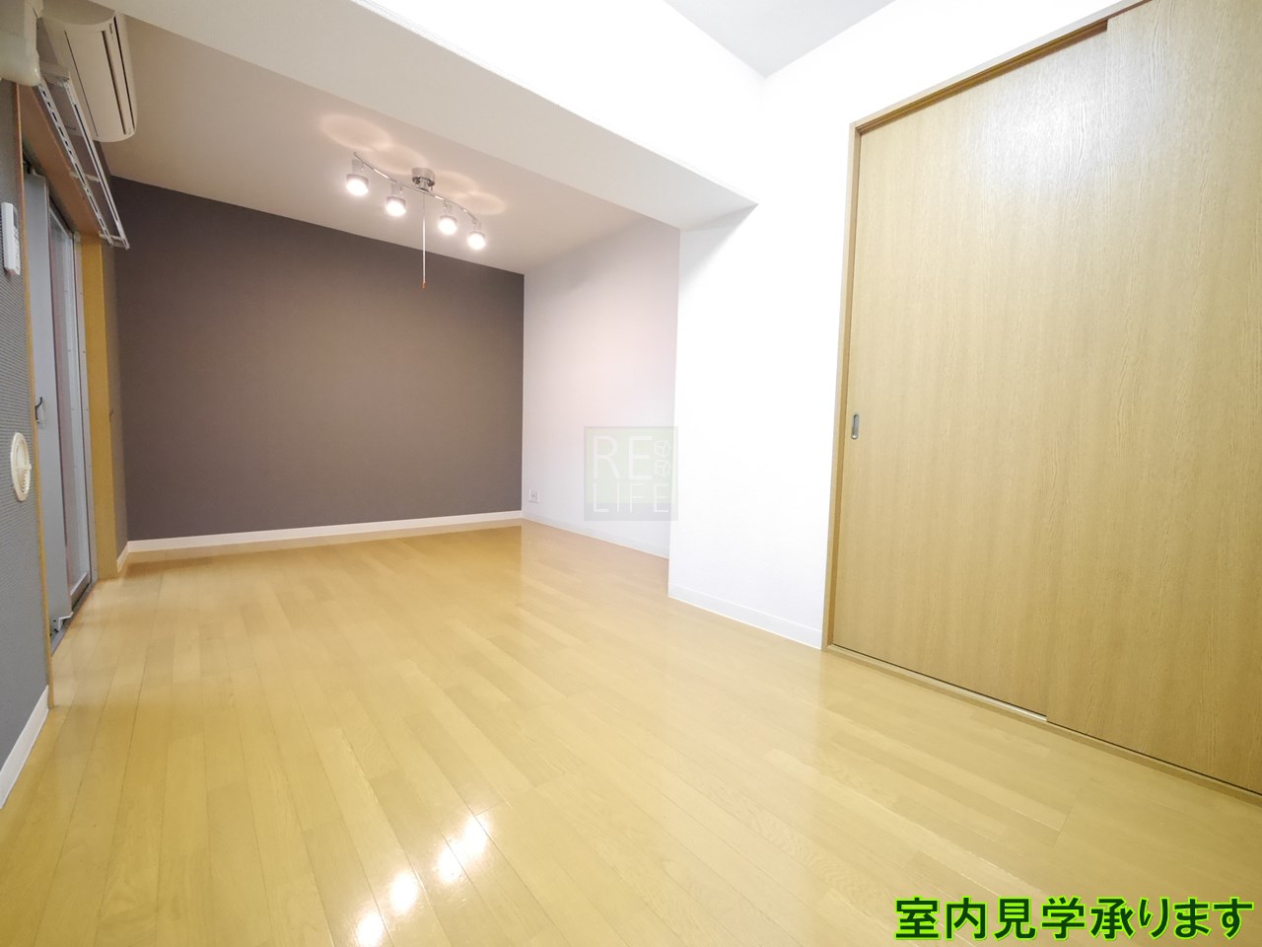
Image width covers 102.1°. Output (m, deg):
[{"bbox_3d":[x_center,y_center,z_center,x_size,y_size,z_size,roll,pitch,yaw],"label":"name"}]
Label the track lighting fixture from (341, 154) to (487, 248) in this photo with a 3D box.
[{"bbox_3d":[-1.266,-1.685,3.149,0.215,0.260,0.970,4,5,32],"label":"track lighting fixture"}]

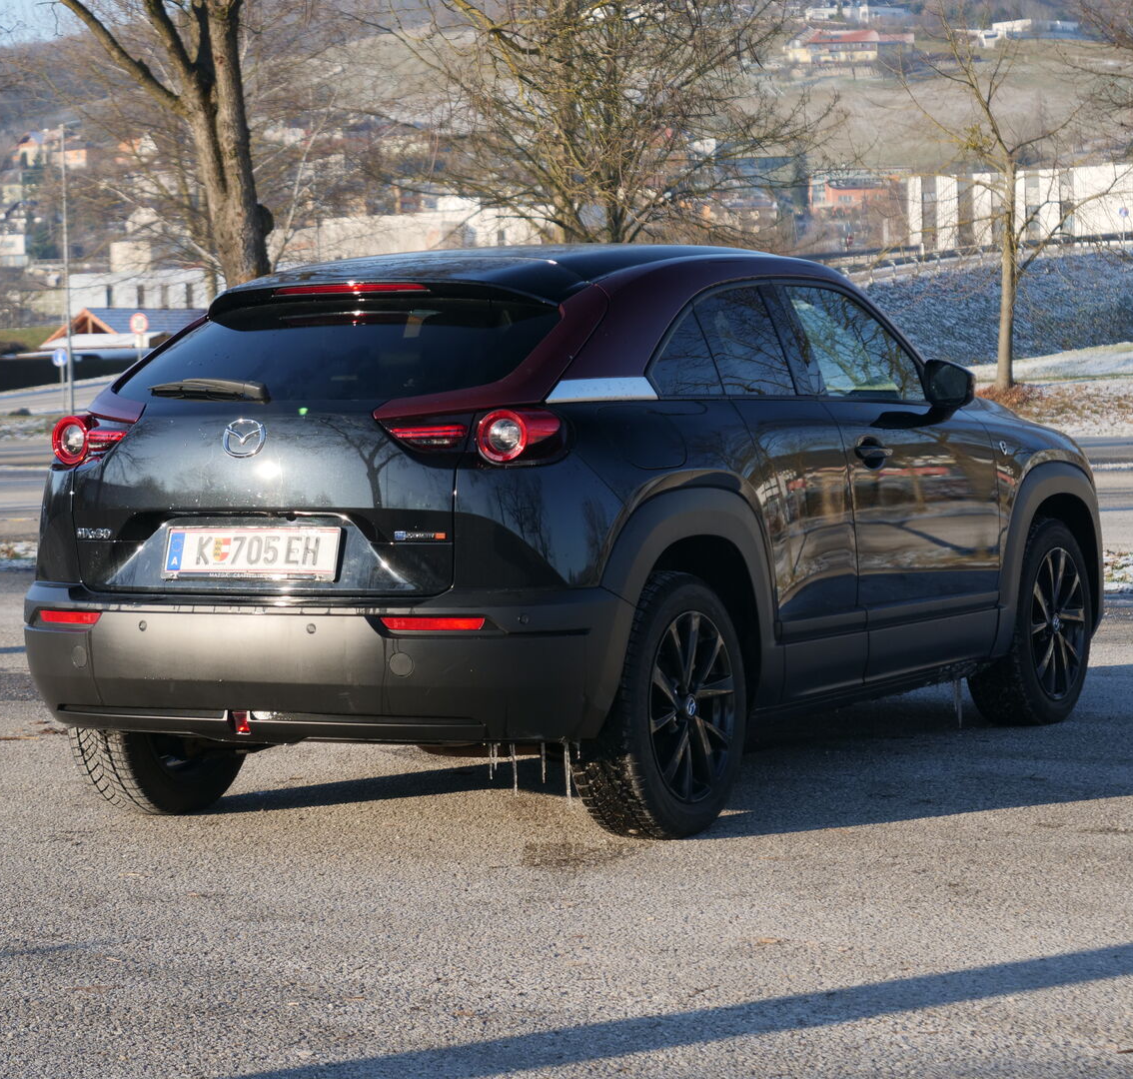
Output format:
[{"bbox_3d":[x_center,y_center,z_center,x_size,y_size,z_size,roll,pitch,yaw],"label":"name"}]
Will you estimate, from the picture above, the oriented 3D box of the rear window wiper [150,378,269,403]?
[{"bbox_3d":[-0.936,-0.375,9.036,0.415,0.065,0.060,1,4,39],"label":"rear window wiper"}]

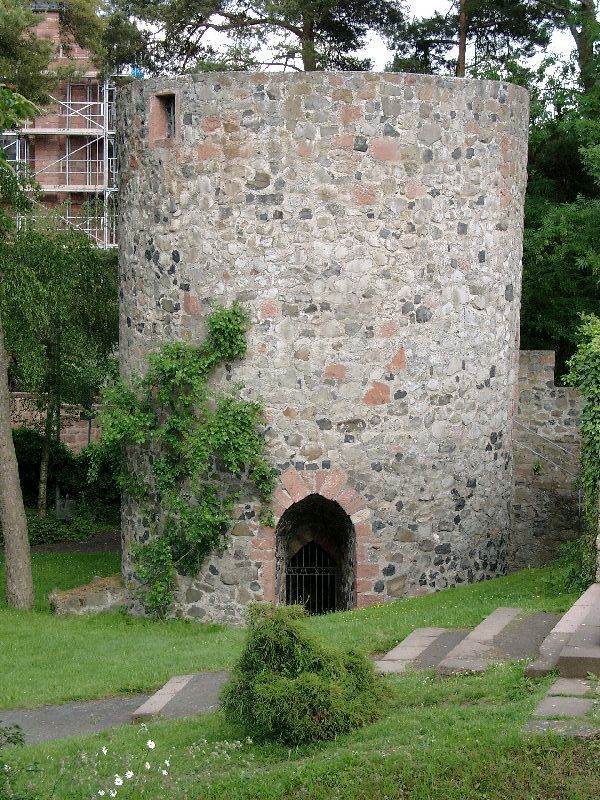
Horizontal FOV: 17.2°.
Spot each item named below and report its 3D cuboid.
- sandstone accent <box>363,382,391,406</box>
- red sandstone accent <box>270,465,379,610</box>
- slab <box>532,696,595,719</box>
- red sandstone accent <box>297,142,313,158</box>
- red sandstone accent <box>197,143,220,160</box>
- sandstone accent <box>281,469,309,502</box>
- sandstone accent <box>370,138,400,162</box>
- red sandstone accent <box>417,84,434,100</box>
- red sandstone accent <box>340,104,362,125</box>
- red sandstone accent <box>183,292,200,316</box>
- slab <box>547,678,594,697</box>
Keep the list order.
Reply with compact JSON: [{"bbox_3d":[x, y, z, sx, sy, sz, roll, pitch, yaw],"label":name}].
[{"bbox_3d":[1.267,-0.111,33.336,0.468,0.396,0.160,-1,6,-14],"label":"sandstone accent"},{"bbox_3d":[0.394,2.308,33.623,1.917,2.469,0.500,0,6,0],"label":"red sandstone accent"},{"bbox_3d":[3.110,3.659,23.407,0.560,0.080,0.880,2,5,18],"label":"slab"},{"bbox_3d":[0.079,-4.119,32.820,0.241,0.249,0.160,1,6,5],"label":"red sandstone accent"},{"bbox_3d":[-1.733,-4.793,38.349,0.549,0.344,0.150,3,6,30],"label":"red sandstone accent"},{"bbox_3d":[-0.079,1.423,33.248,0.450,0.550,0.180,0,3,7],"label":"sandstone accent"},{"bbox_3d":[1.390,-4.146,32.940,0.466,0.391,0.160,-1,6,-15],"label":"sandstone accent"},{"bbox_3d":[2.060,-5.118,33.094,0.288,0.251,0.160,-3,7,-26],"label":"red sandstone accent"},{"bbox_3d":[0.845,-4.701,32.773,0.346,0.339,0.160,0,6,-7],"label":"red sandstone accent"},{"bbox_3d":[-1.961,-1.769,36.793,0.409,0.443,0.160,4,5,37],"label":"red sandstone accent"},{"bbox_3d":[3.702,3.943,27.205,0.550,0.100,0.750,1,6,15],"label":"slab"}]

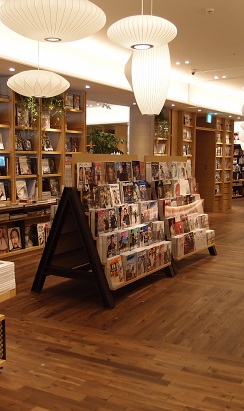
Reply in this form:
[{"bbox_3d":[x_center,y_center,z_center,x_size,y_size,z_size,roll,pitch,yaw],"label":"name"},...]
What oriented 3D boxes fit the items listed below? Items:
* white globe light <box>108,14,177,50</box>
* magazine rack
[{"bbox_3d":[0.134,-1.130,2.900,0.460,0.200,0.460,1,6,0],"label":"white globe light"},{"bbox_3d":[-0.155,0.286,5.601,1.120,1.450,1.550,5,8,31],"label":"magazine rack"}]

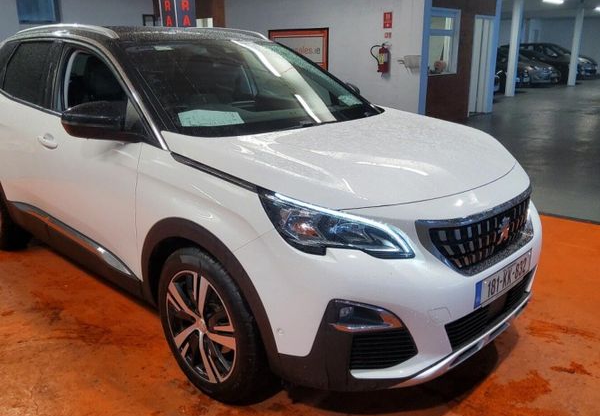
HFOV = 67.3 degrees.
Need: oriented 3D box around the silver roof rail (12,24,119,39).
[{"bbox_3d":[-1.543,-1.140,2.928,0.060,0.110,1.650,-15,21,-43],"label":"silver roof rail"}]

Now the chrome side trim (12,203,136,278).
[{"bbox_3d":[-1.392,0.159,2.709,0.050,0.140,1.600,-15,21,-43],"label":"chrome side trim"}]

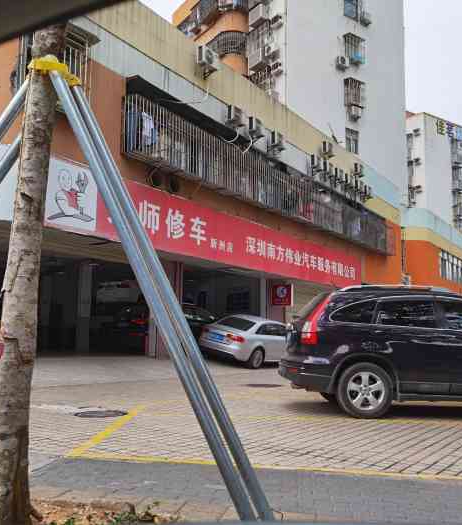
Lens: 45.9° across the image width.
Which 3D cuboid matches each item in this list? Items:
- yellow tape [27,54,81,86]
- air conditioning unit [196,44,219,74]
[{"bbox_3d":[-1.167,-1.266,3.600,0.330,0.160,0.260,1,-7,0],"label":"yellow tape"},{"bbox_3d":[-0.765,-6.909,18.522,0.320,0.620,0.860,-4,-8,33],"label":"air conditioning unit"}]

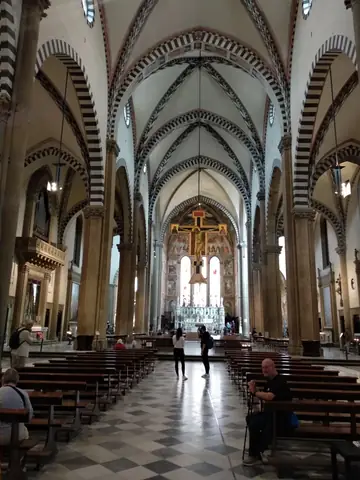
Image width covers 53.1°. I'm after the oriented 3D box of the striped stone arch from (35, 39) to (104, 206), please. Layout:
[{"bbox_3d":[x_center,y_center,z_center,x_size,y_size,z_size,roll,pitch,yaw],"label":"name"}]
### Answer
[{"bbox_3d":[-5.930,-6.720,19.391,0.900,6.482,12.127,0,-13,4],"label":"striped stone arch"}]

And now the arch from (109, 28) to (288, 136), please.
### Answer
[{"bbox_3d":[1.318,-11.423,26.937,12.650,9.095,1.300,0,-13,4],"label":"arch"}]

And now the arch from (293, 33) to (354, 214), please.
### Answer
[{"bbox_3d":[7.640,-6.603,18.624,0.900,6.377,11.814,0,-13,4],"label":"arch"}]

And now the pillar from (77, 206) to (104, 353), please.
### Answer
[{"bbox_3d":[-6.262,2.426,25.220,1.200,9.870,1.250,1,-13,3],"label":"pillar"}]

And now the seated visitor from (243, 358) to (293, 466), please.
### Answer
[{"bbox_3d":[1.142,2.225,4.705,0.680,1.240,0.520,4,-14,-14],"label":"seated visitor"}]

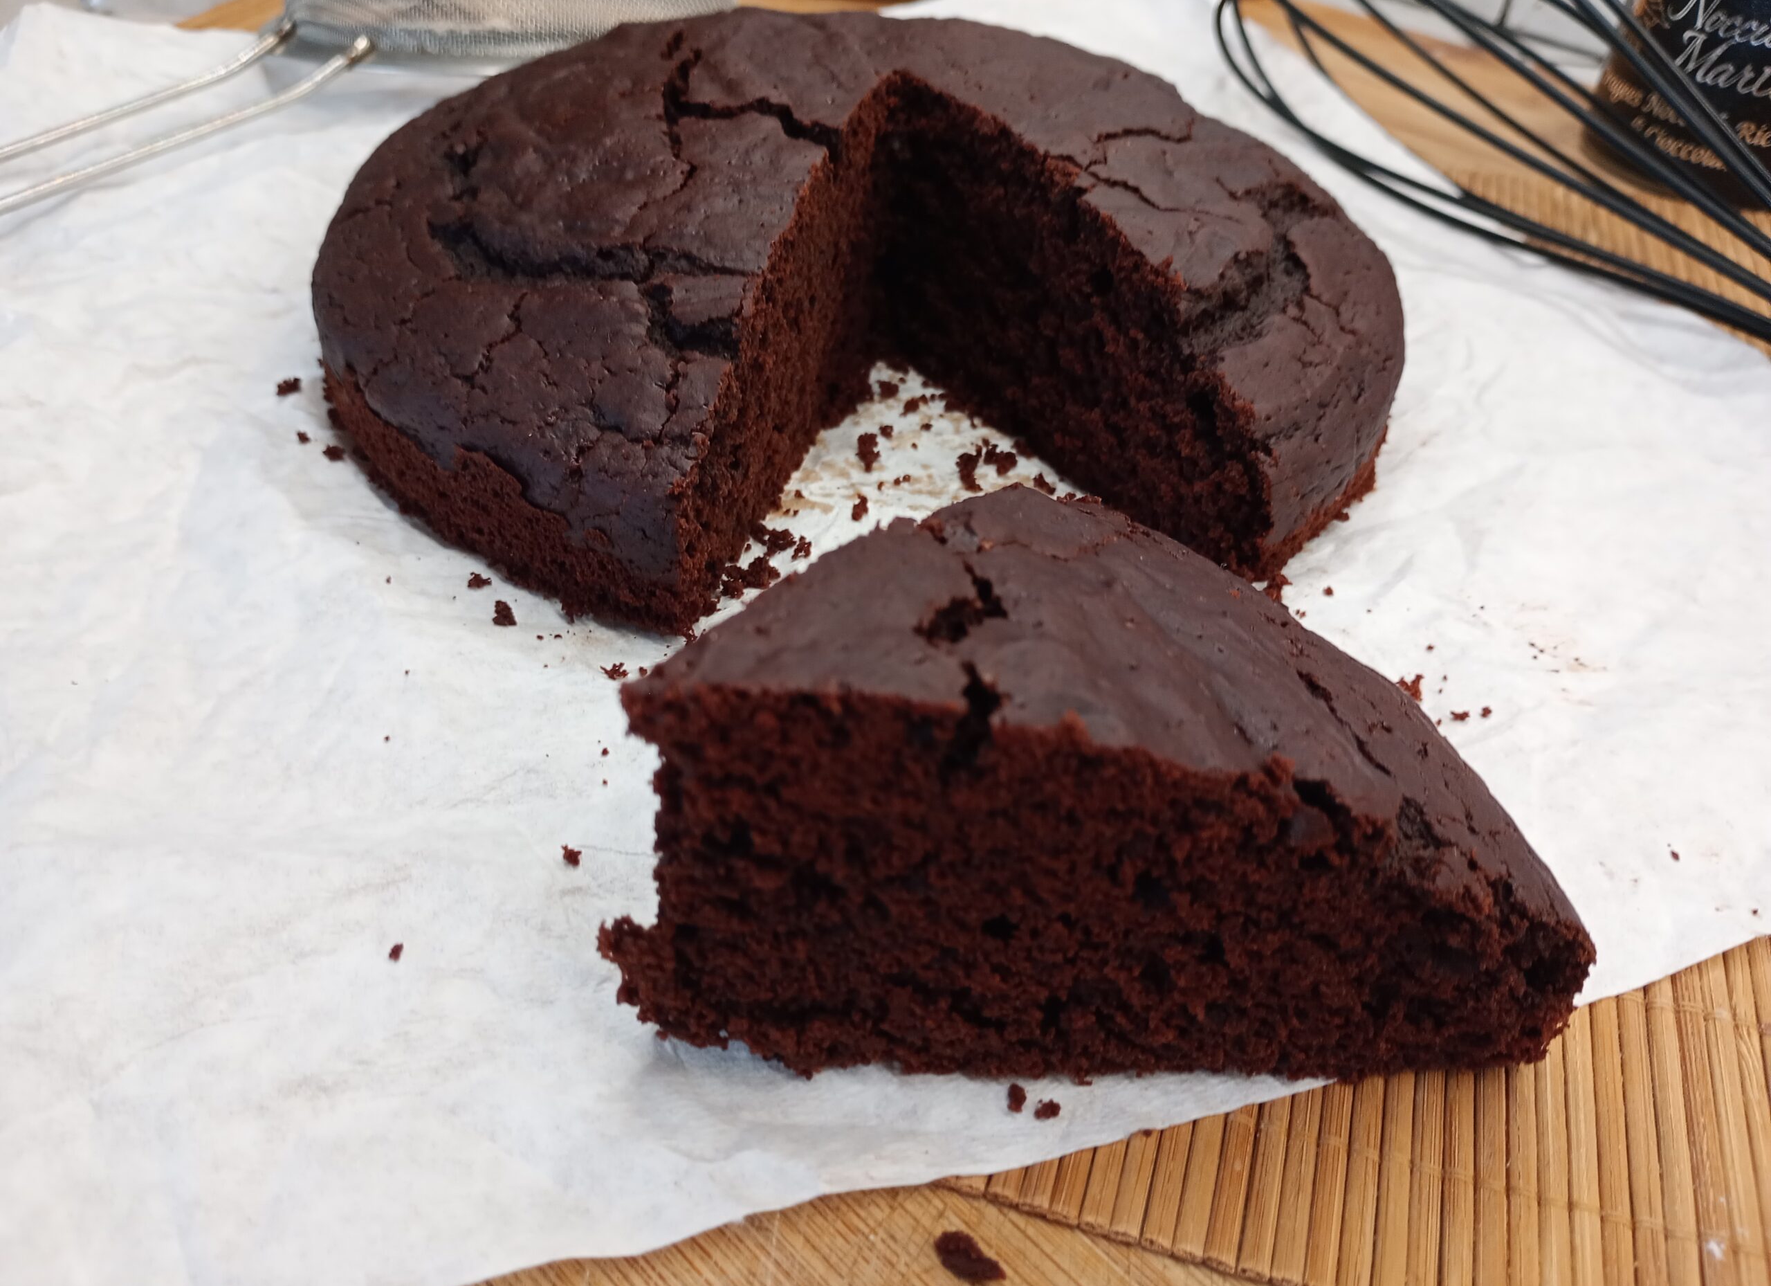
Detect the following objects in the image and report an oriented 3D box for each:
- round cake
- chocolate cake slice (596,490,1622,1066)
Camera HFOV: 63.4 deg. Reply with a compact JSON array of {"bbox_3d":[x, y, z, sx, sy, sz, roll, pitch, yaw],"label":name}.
[{"bbox_3d":[-0.003,-0.089,0.294,0.218,0.056,0.212,-5,40,-12],"label":"round cake"},{"bbox_3d":[0.025,0.000,0.185,0.111,0.056,0.086,2,39,-4],"label":"chocolate cake slice"}]

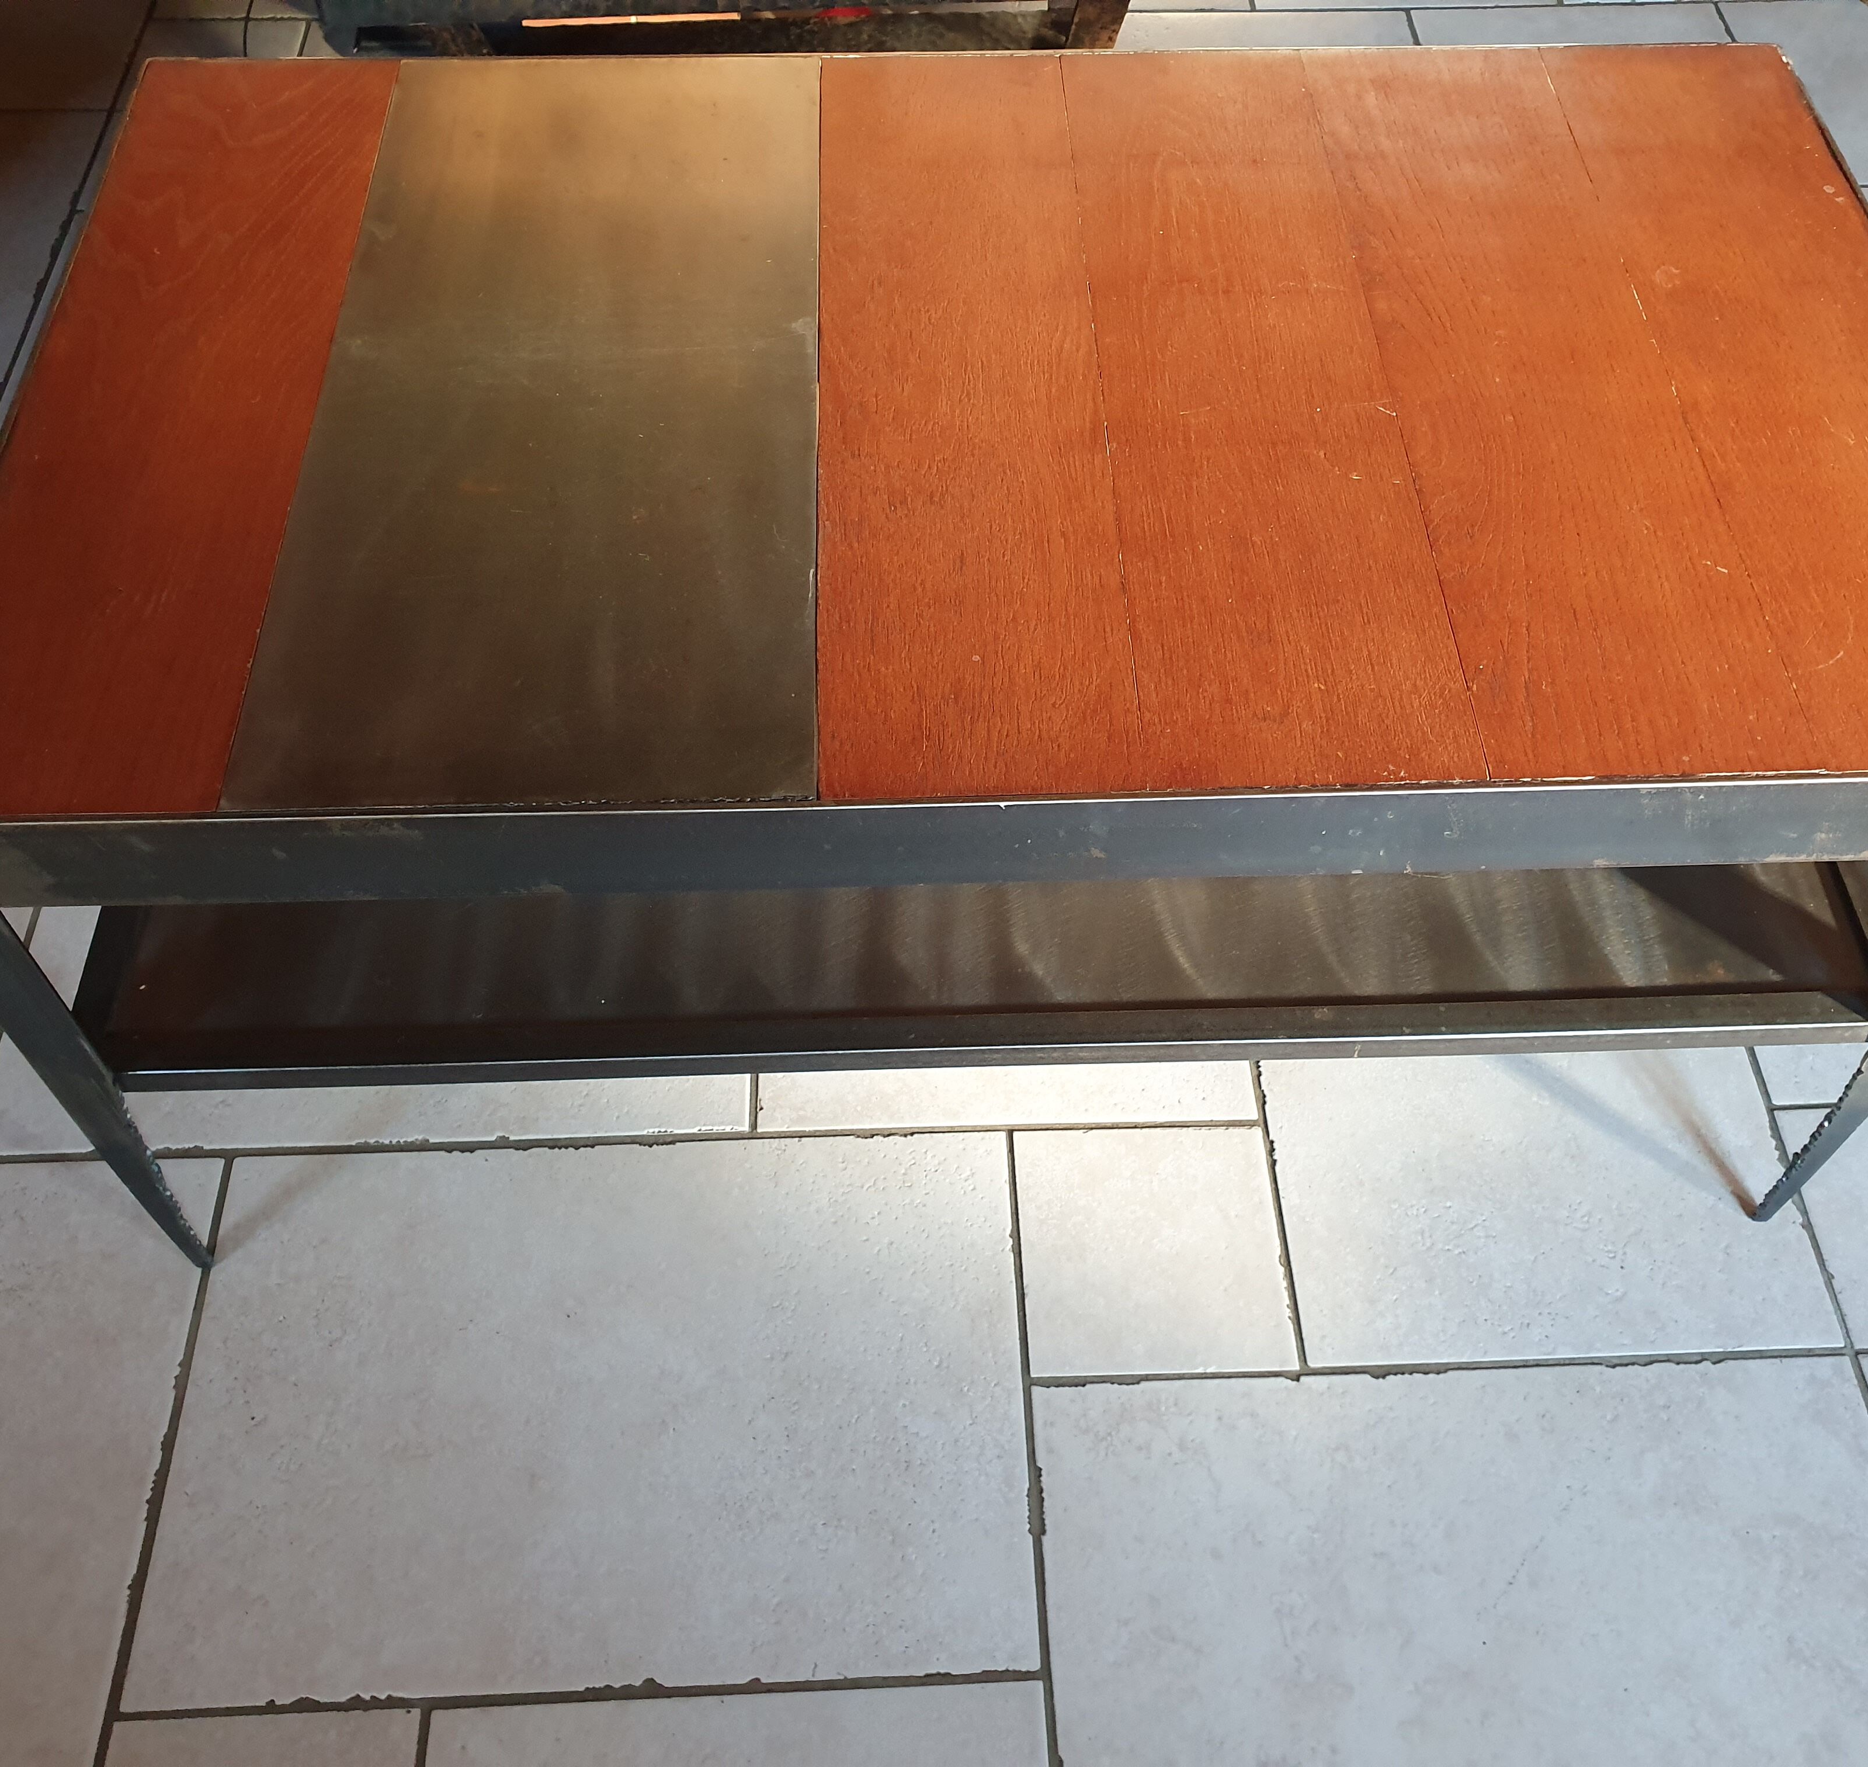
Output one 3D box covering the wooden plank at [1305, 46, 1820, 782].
[{"bbox_3d":[0.294,-0.263,0.900,0.140,0.020,0.544,-1,55,-1],"label":"wooden plank"}]

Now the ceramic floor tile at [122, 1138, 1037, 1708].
[{"bbox_3d":[-0.192,0.301,1.037,0.489,0.010,0.320,-1,55,-2],"label":"ceramic floor tile"}]

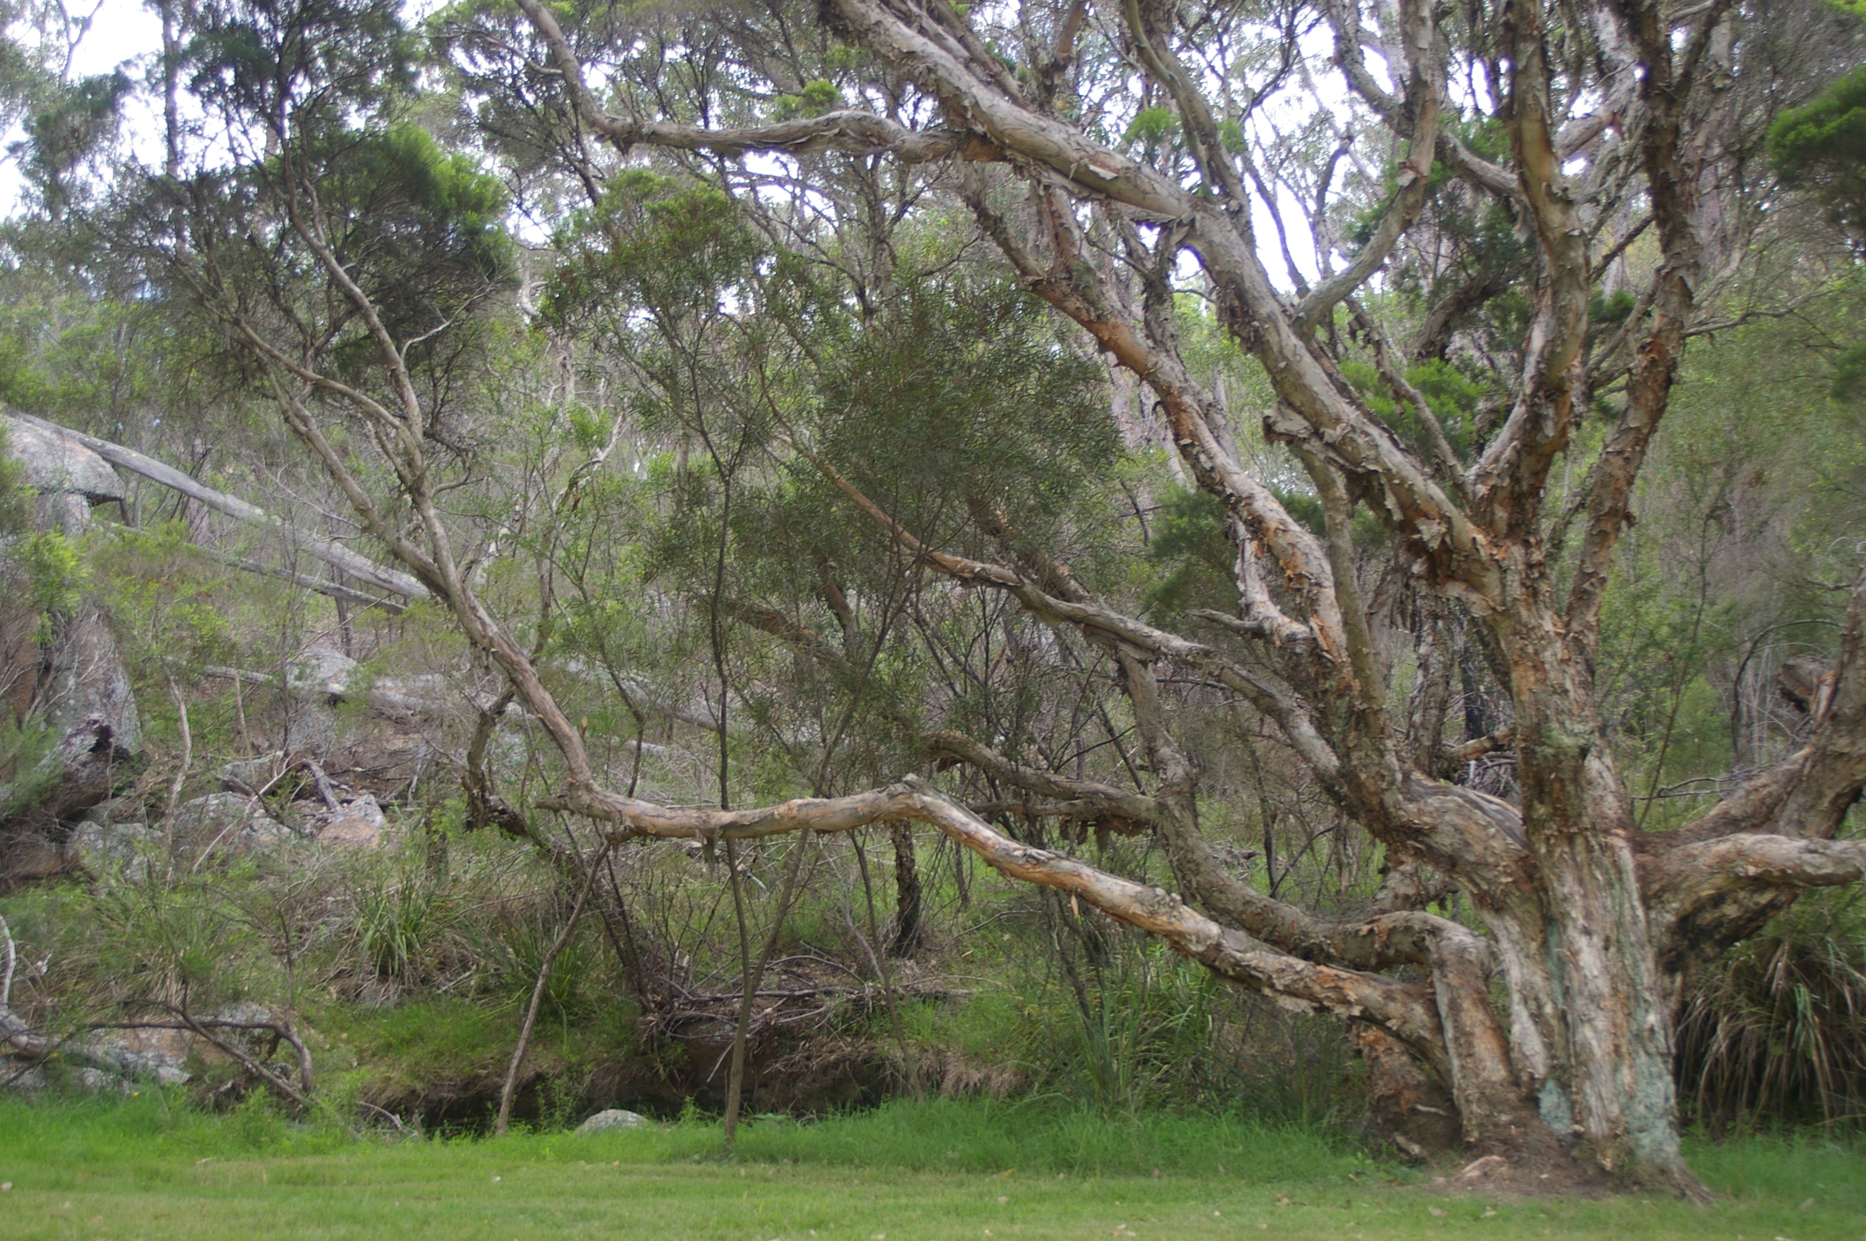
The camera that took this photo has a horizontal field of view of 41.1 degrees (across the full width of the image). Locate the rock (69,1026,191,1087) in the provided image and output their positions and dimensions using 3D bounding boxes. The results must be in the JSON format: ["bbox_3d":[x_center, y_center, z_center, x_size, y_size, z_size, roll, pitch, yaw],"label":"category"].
[{"bbox_3d":[-5.290,2.871,16.400,0.798,0.393,0.550,2,-5,-18],"label":"rock"}]

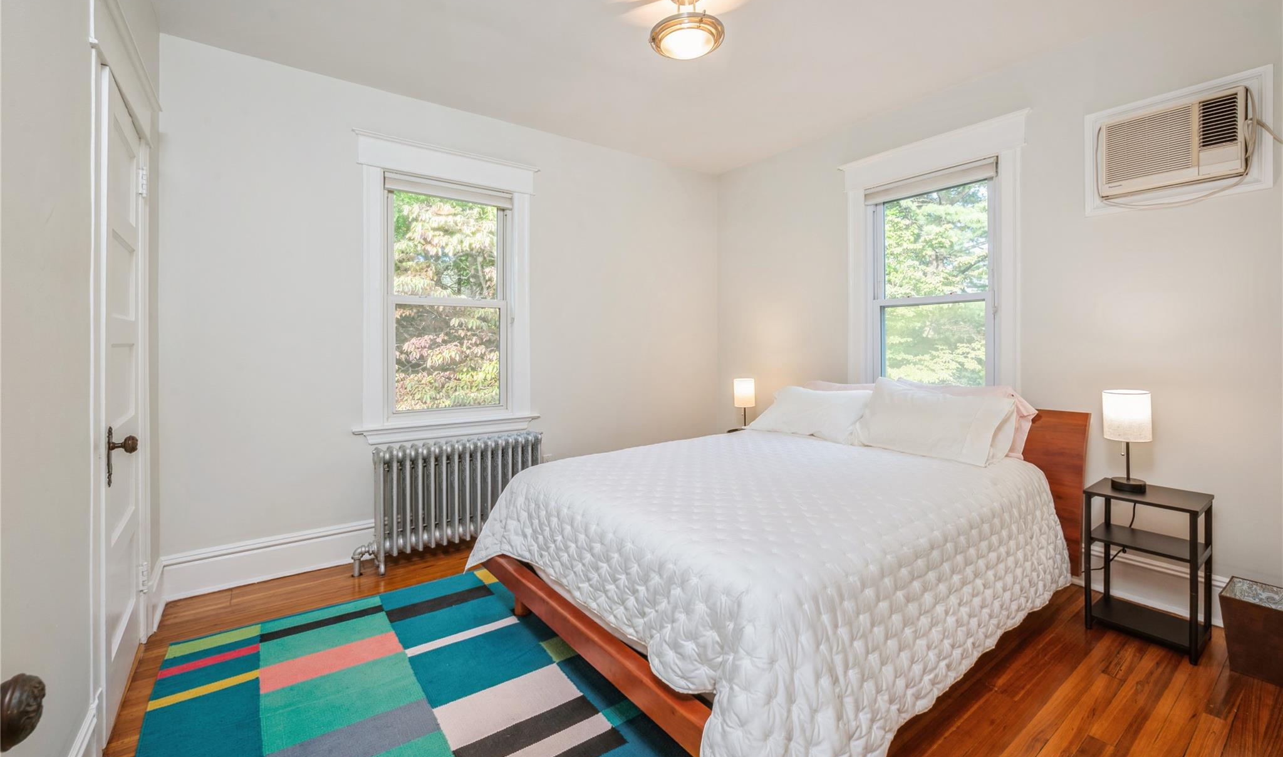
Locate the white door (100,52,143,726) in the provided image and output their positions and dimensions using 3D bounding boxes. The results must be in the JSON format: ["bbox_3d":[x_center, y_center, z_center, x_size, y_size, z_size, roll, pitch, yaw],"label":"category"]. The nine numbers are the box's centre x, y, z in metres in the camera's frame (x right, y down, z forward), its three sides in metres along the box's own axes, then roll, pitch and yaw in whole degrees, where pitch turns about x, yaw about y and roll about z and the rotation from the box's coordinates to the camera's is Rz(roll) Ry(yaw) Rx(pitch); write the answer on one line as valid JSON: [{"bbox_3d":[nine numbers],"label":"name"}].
[{"bbox_3d":[-1.797,0.068,1.728,0.045,2.010,0.670,-1,2,-38],"label":"white door"}]

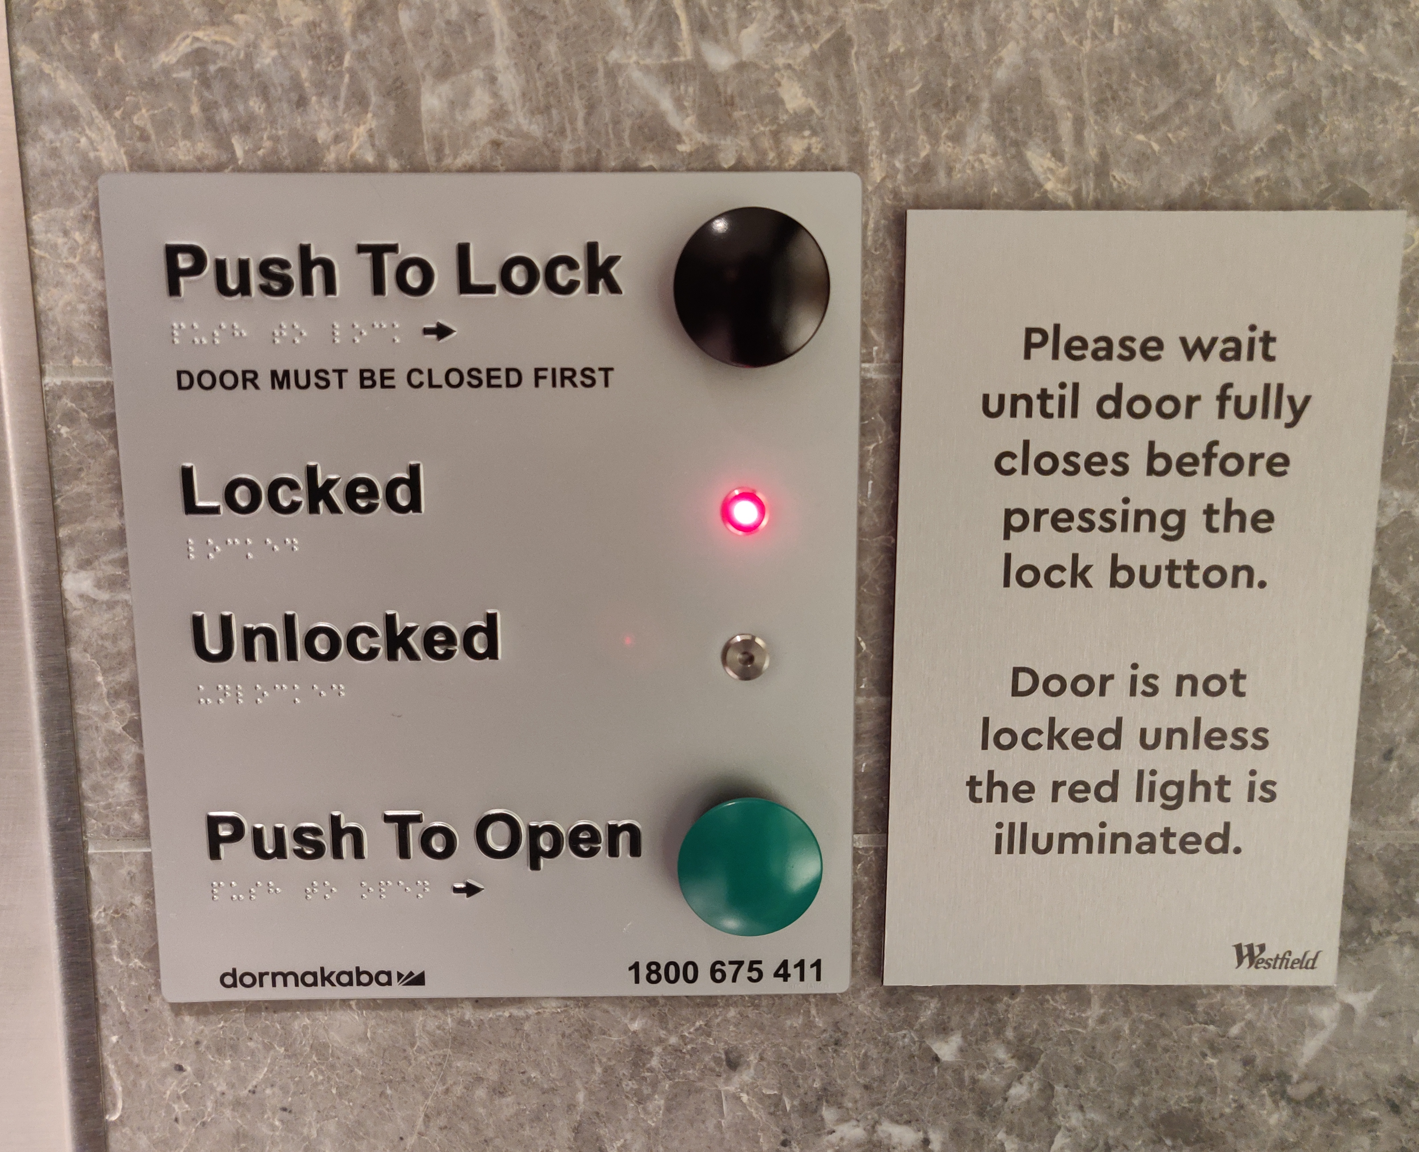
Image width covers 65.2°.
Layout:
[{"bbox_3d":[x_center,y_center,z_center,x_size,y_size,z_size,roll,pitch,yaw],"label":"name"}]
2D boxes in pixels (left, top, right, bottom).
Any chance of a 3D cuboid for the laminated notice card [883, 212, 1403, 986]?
[{"bbox_3d":[0.134,0.013,0.351,0.150,0.248,0.004,0,8,-1],"label":"laminated notice card"}]

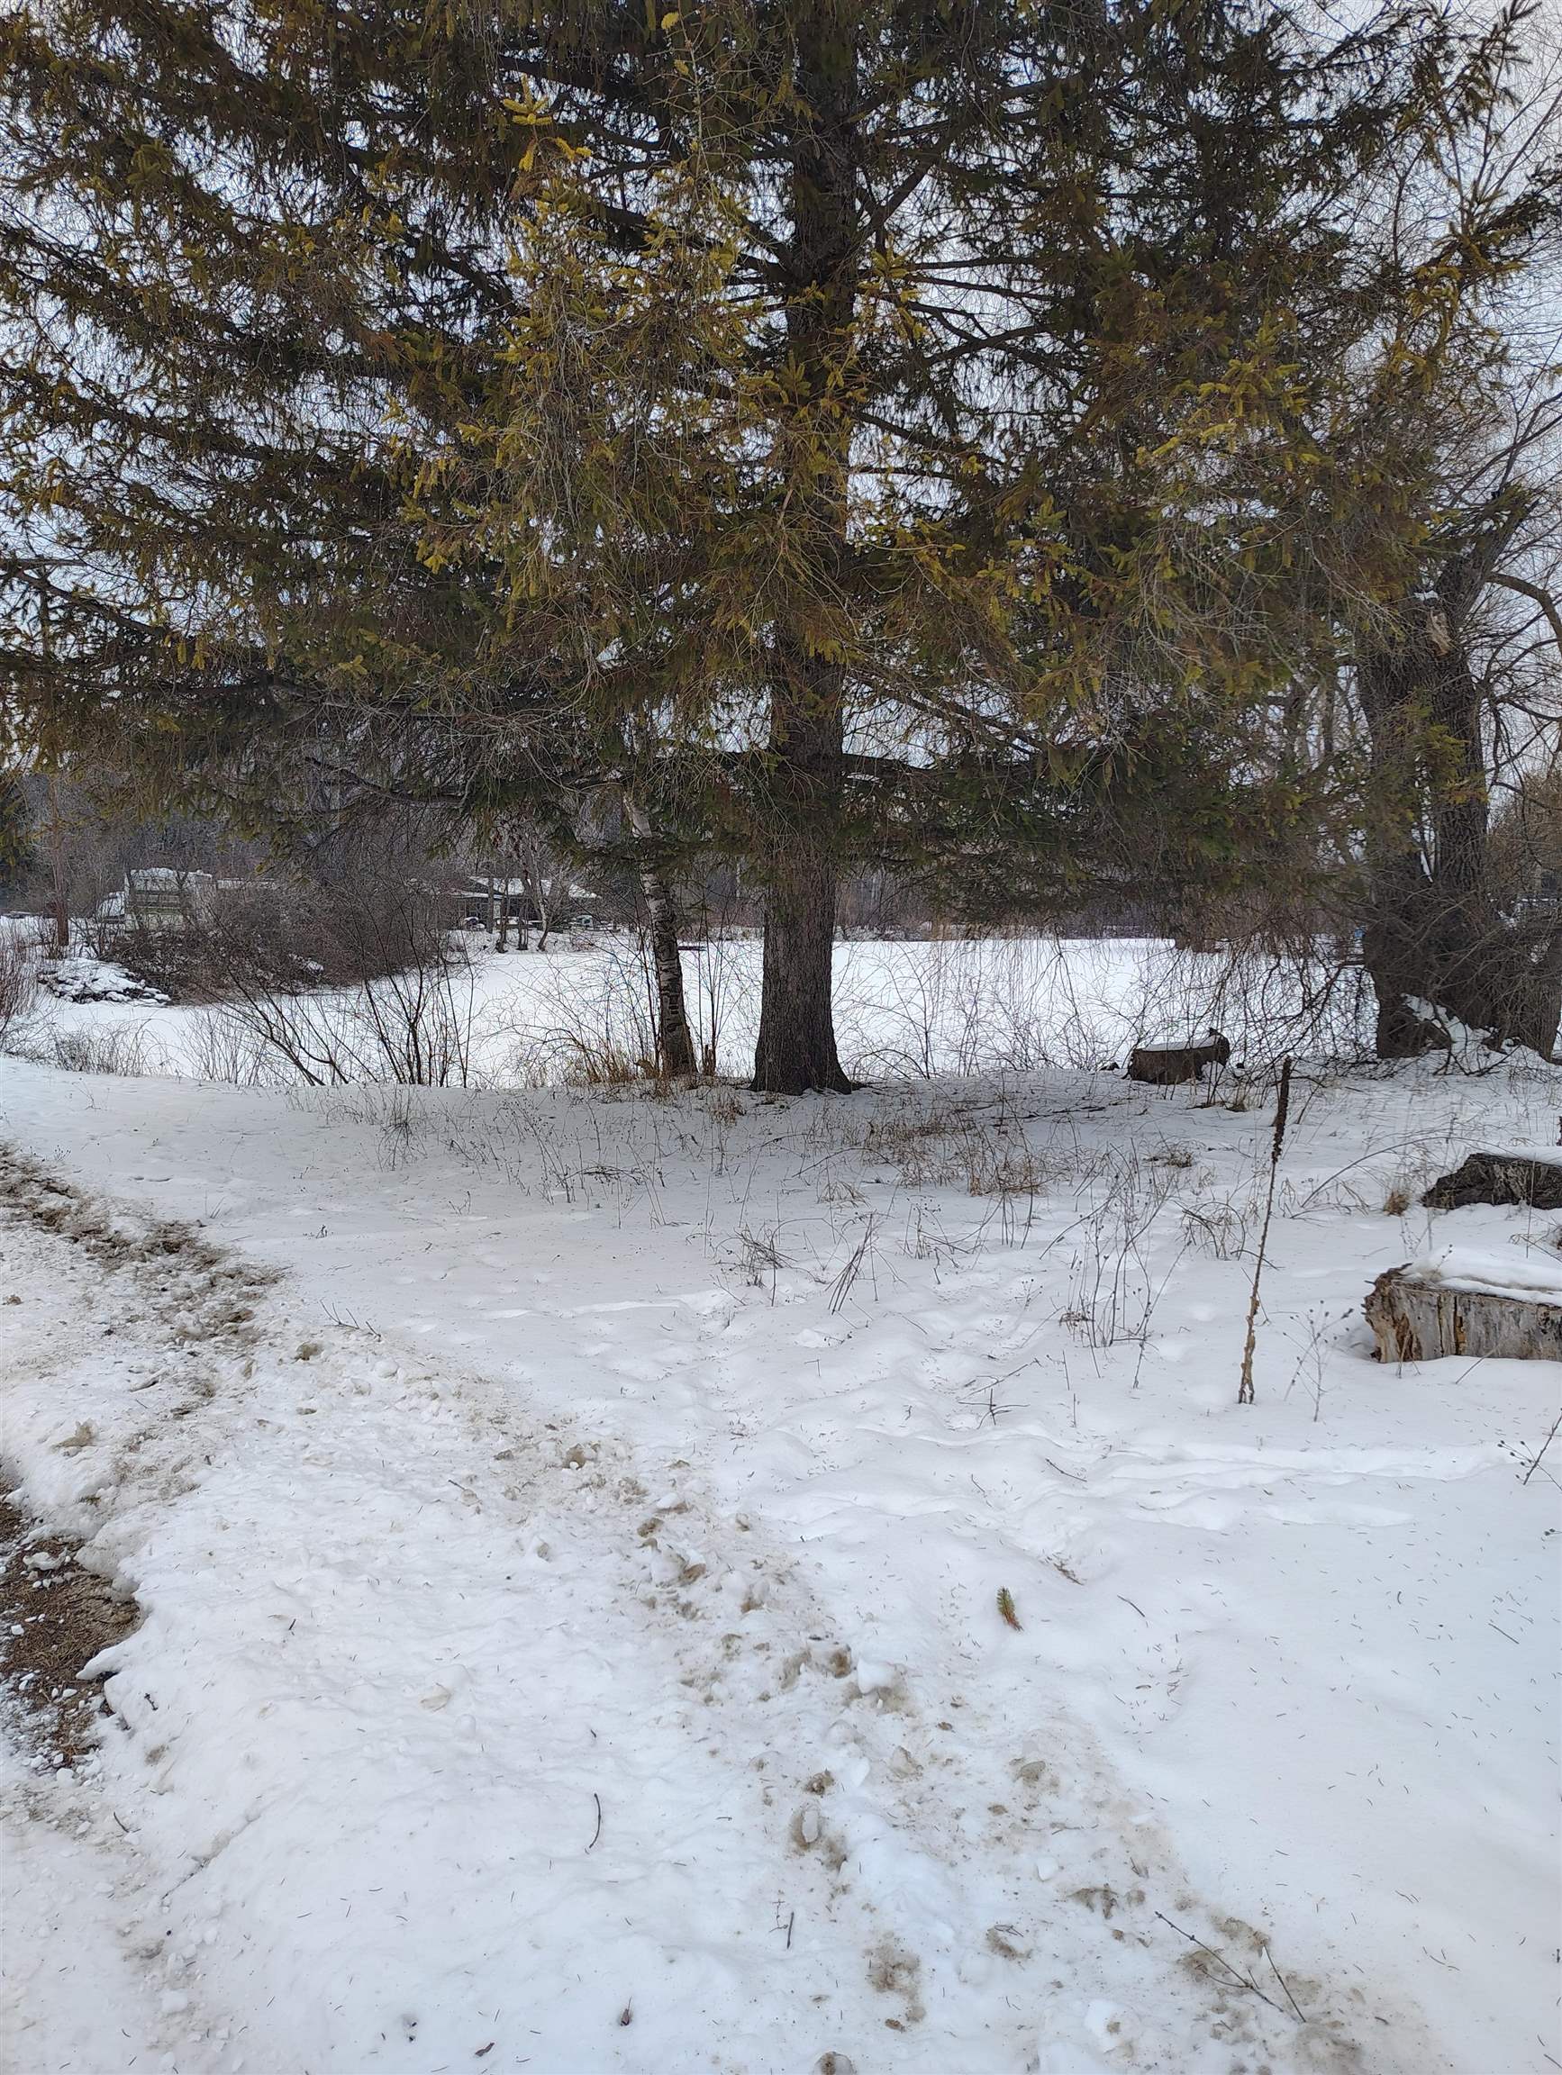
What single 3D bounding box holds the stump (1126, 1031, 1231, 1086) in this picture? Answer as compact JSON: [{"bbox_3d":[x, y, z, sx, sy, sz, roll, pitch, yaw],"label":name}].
[{"bbox_3d":[3.680,0.210,13.350,0.940,0.430,0.830,0,5,0],"label":"stump"}]

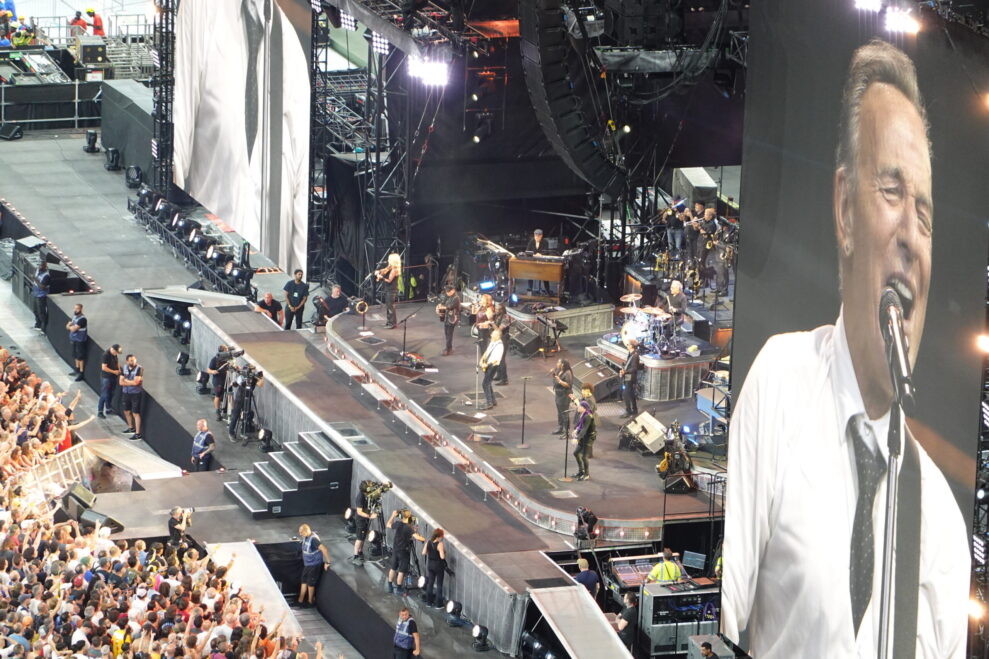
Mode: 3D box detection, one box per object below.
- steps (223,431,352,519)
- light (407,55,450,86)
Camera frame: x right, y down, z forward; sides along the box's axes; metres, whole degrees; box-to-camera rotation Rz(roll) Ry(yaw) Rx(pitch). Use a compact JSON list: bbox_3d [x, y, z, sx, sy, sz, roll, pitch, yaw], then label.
[{"bbox_3d":[-4.506,3.196,119.980,2.237,1.233,2.265,-3,15,-18],"label":"steps"},{"bbox_3d":[-1.308,-5.190,110.500,0.850,0.600,0.350,11,19,29],"label":"light"}]

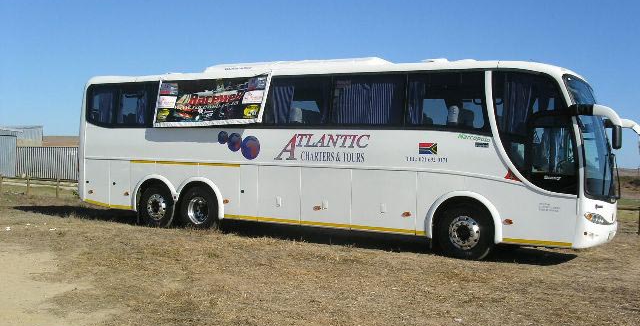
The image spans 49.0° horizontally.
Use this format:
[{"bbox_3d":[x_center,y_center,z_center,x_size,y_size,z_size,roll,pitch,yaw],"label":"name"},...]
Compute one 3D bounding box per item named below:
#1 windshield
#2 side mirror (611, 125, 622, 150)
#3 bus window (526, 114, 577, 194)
[{"bbox_3d":[5.038,-0.445,12.873,0.720,2.250,2.400,2,3,31],"label":"windshield"},{"bbox_3d":[4.848,-0.421,11.474,0.130,0.400,0.230,3,3,43],"label":"side mirror"},{"bbox_3d":[3.959,-0.175,12.069,0.800,1.330,0.080,2,3,31],"label":"bus window"}]

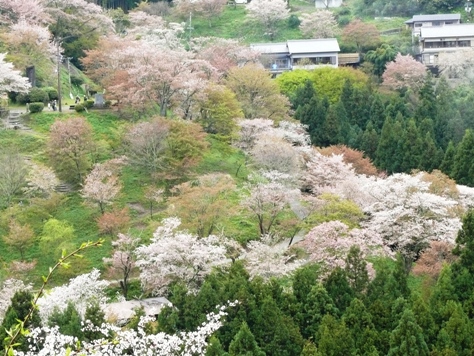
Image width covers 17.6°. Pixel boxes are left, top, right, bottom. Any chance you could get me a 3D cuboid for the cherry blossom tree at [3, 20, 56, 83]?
[{"bbox_3d":[-33.020,-19.880,243.000,8.070,9.830,7.420,0,6,0],"label":"cherry blossom tree"}]

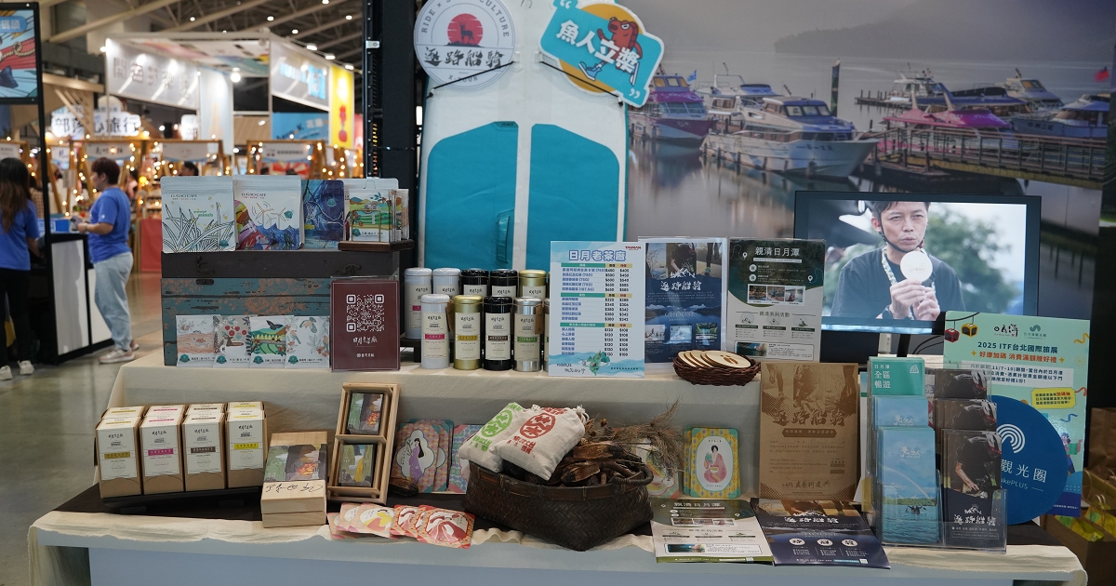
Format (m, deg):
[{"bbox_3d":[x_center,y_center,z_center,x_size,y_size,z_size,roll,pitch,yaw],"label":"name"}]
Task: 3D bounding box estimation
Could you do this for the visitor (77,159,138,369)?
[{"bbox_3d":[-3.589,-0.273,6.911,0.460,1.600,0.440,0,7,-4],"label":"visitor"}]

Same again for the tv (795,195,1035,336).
[{"bbox_3d":[0.893,-0.072,2.170,0.590,0.347,0.060,1,2,3],"label":"tv"}]

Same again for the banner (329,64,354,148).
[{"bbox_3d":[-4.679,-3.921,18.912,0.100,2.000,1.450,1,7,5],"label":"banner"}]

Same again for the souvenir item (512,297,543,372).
[{"bbox_3d":[-0.066,0.095,2.001,0.066,0.164,0.066,1,7,3],"label":"souvenir item"}]

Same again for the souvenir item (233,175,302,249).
[{"bbox_3d":[-0.664,-0.188,2.021,0.152,0.173,0.068,1,7,3],"label":"souvenir item"}]

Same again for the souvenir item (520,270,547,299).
[{"bbox_3d":[-0.059,0.030,2.060,0.064,0.164,0.064,1,7,4],"label":"souvenir item"}]

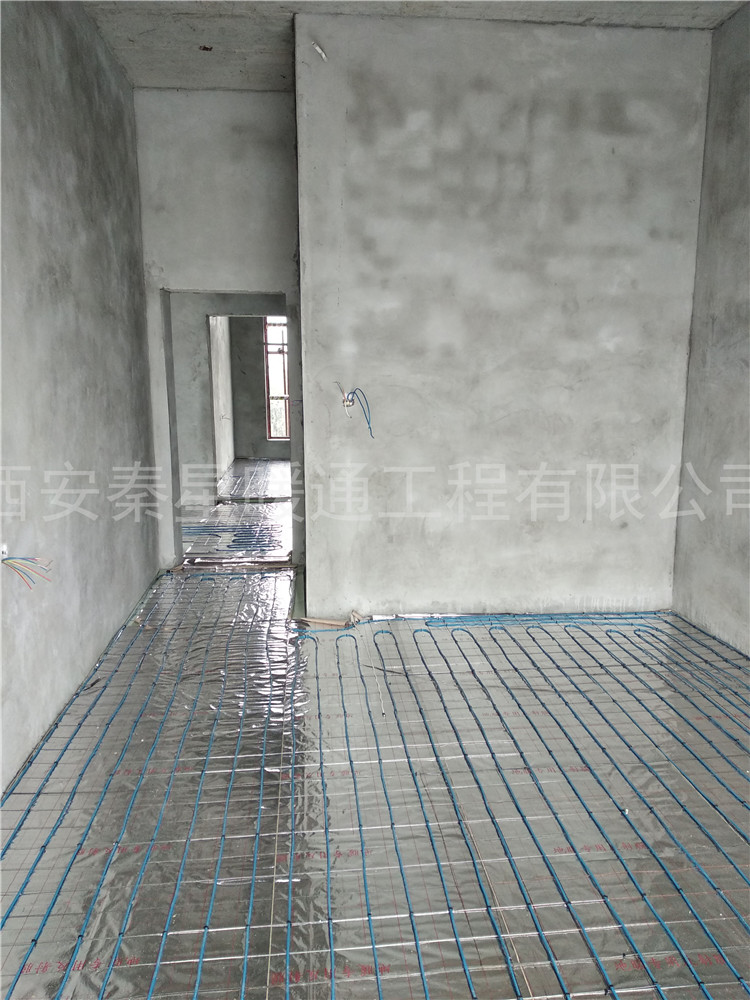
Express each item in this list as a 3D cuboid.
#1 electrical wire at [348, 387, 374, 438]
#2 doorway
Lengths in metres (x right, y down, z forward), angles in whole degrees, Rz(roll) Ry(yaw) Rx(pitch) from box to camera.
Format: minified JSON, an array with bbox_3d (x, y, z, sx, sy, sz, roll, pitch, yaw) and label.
[{"bbox_3d":[-0.077,-0.501,4.297,0.150,0.300,0.110,-1,10,-3],"label":"electrical wire"},{"bbox_3d":[-1.101,-0.517,5.830,0.941,2.099,0.260,-1,9,-5],"label":"doorway"}]

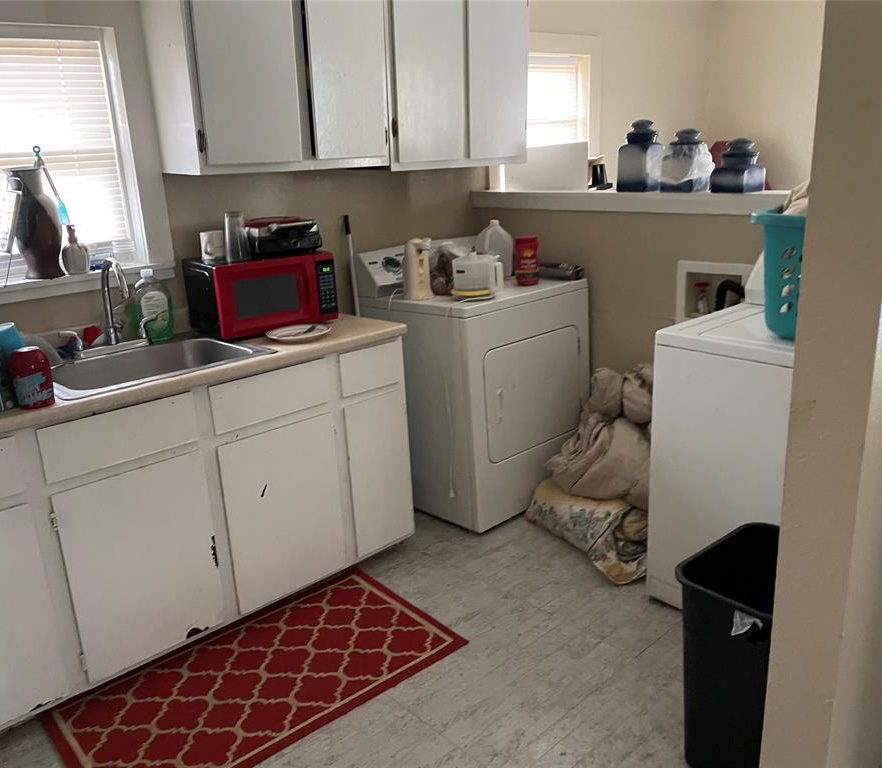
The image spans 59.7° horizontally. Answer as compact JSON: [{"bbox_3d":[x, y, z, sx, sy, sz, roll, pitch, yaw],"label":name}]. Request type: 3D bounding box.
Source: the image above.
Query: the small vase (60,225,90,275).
[{"bbox_3d":[-1.192,-0.430,2.485,0.085,0.152,0.085,-17,22,-40],"label":"small vase"}]

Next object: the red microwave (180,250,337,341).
[{"bbox_3d":[-0.656,-0.338,2.820,0.448,0.258,0.315,-15,21,-35],"label":"red microwave"}]

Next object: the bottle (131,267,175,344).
[{"bbox_3d":[-1.018,-0.281,2.706,0.125,0.250,0.070,-12,19,-27],"label":"bottle"}]

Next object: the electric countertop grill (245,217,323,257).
[{"bbox_3d":[-0.584,-0.539,2.820,0.255,0.105,0.220,-10,18,-24],"label":"electric countertop grill"}]

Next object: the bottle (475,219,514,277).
[{"bbox_3d":[0.244,-0.620,3.511,0.143,0.255,0.143,-10,18,-24],"label":"bottle"}]

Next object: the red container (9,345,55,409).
[{"bbox_3d":[-1.070,-0.019,2.013,0.091,0.153,0.091,-17,22,-39],"label":"red container"}]

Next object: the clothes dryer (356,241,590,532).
[{"bbox_3d":[0.156,-0.052,3.353,0.650,1.080,0.750,13,23,43],"label":"clothes dryer"}]

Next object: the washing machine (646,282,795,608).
[{"bbox_3d":[1.151,0.242,2.410,0.655,0.980,0.690,-17,22,-39],"label":"washing machine"}]

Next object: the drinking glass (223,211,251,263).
[{"bbox_3d":[-0.716,-0.515,2.703,0.080,0.168,0.080,-17,22,-40],"label":"drinking glass"}]

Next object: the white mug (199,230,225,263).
[{"bbox_3d":[-0.801,-0.481,2.709,0.083,0.098,0.098,-6,17,-10],"label":"white mug"}]

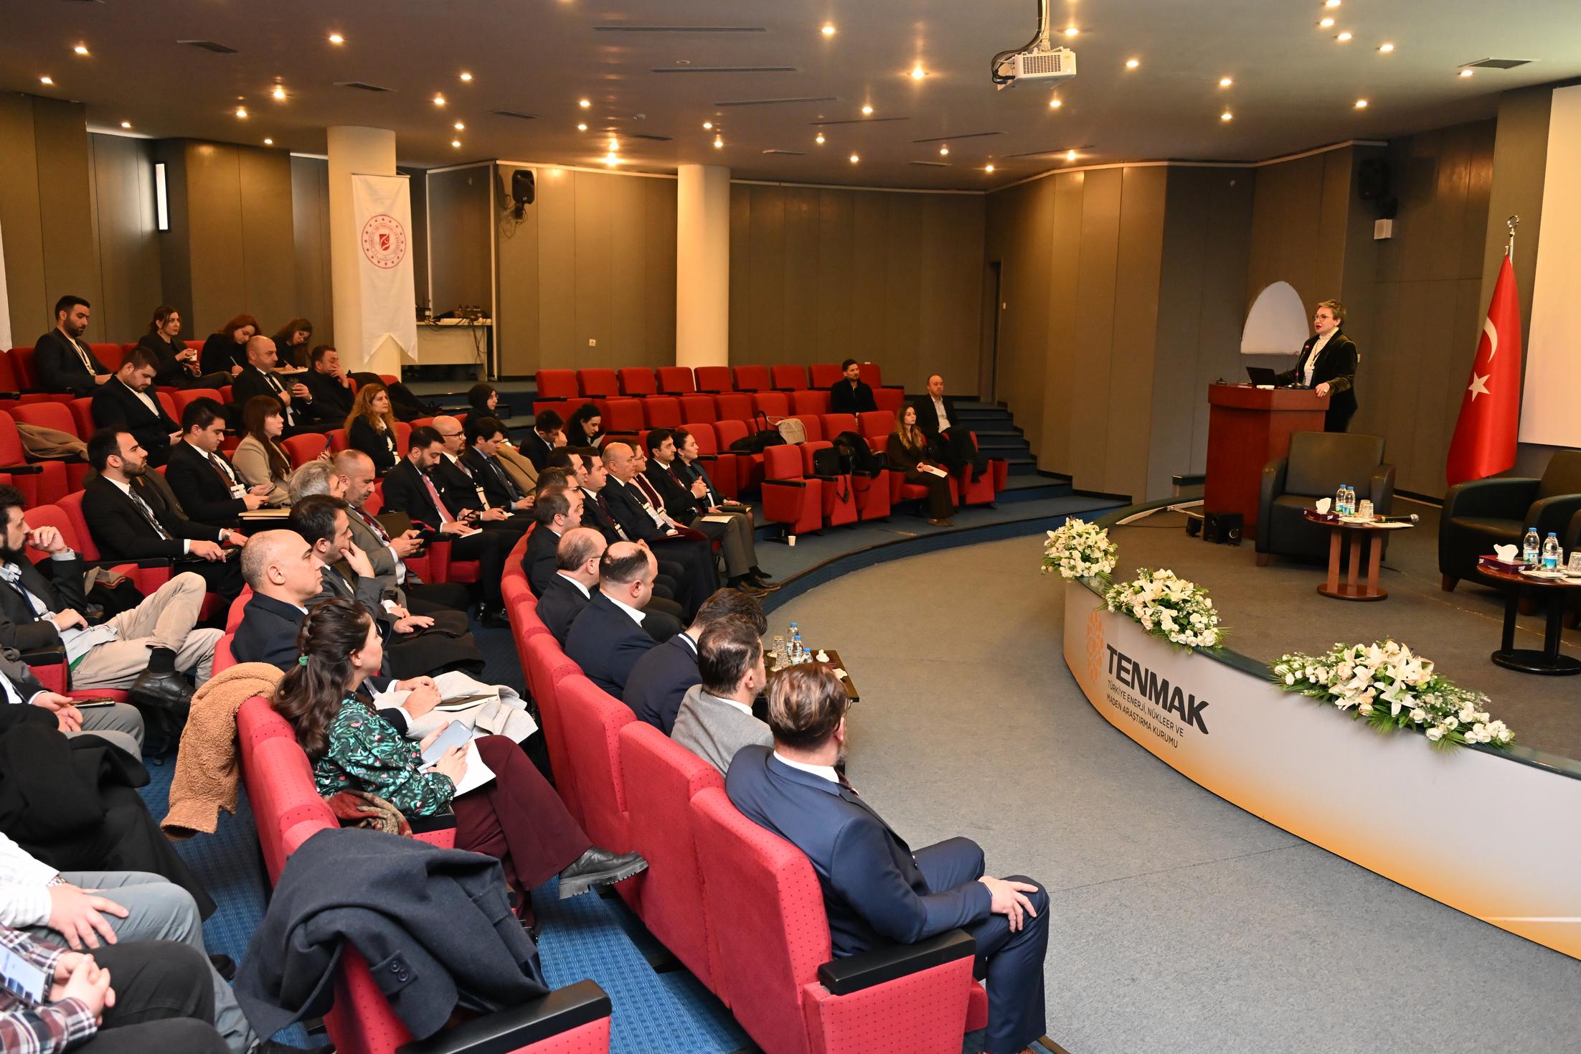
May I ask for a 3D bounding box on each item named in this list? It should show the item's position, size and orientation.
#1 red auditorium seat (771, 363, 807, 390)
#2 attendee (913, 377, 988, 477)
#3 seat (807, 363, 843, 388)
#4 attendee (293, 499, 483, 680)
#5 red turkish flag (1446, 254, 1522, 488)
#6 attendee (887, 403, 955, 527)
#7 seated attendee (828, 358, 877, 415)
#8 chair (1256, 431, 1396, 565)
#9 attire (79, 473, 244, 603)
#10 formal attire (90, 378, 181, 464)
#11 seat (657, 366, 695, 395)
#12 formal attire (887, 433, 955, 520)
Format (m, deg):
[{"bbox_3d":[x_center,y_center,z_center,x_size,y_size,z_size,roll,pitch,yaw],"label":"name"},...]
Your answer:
[{"bbox_3d":[0.166,-1.567,16.576,0.604,0.871,0.554,-7,11,-40],"label":"red auditorium seat"},{"bbox_3d":[1.859,-1.149,15.960,0.560,1.300,0.850,-5,10,-32],"label":"attendee"},{"bbox_3d":[0.619,-1.618,16.940,0.604,0.871,0.554,-6,11,-37],"label":"seat"},{"bbox_3d":[-1.509,0.533,4.936,0.830,1.280,0.560,0,9,-9],"label":"attendee"},{"bbox_3d":[4.843,-1.092,9.200,0.500,1.620,0.320,6,10,29],"label":"red turkish flag"},{"bbox_3d":[1.358,-0.644,13.600,0.780,1.230,0.520,7,11,34],"label":"attendee"},{"bbox_3d":[0.843,-1.385,16.229,0.580,1.300,0.850,-4,10,-31],"label":"seated attendee"},{"bbox_3d":[3.644,-0.166,8.855,0.762,0.851,0.772,6,10,30],"label":"chair"},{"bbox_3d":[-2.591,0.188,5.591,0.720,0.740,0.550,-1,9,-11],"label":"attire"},{"bbox_3d":[-4.449,-0.697,8.931,0.470,0.630,0.510,2,9,8],"label":"formal attire"},{"bbox_3d":[-1.144,-1.386,15.278,0.554,0.871,0.604,8,11,40],"label":"seat"},{"bbox_3d":[1.388,-0.529,13.836,0.673,0.881,0.475,9,12,43],"label":"formal attire"}]

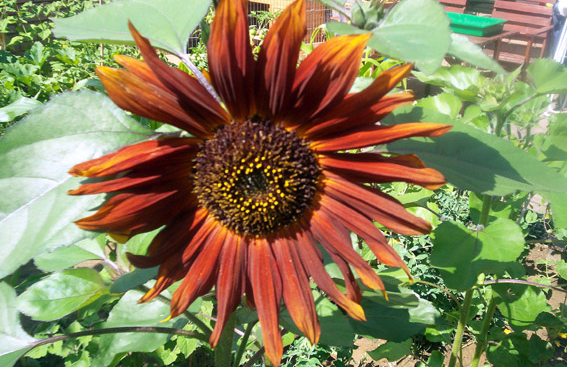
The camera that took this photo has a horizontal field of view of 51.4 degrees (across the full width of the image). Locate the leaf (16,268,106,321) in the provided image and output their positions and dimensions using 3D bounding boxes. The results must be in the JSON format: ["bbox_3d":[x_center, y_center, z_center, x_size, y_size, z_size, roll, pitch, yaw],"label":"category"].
[{"bbox_3d":[-0.206,0.102,0.550,0.085,0.020,0.048,-10,31,-17],"label":"leaf"}]

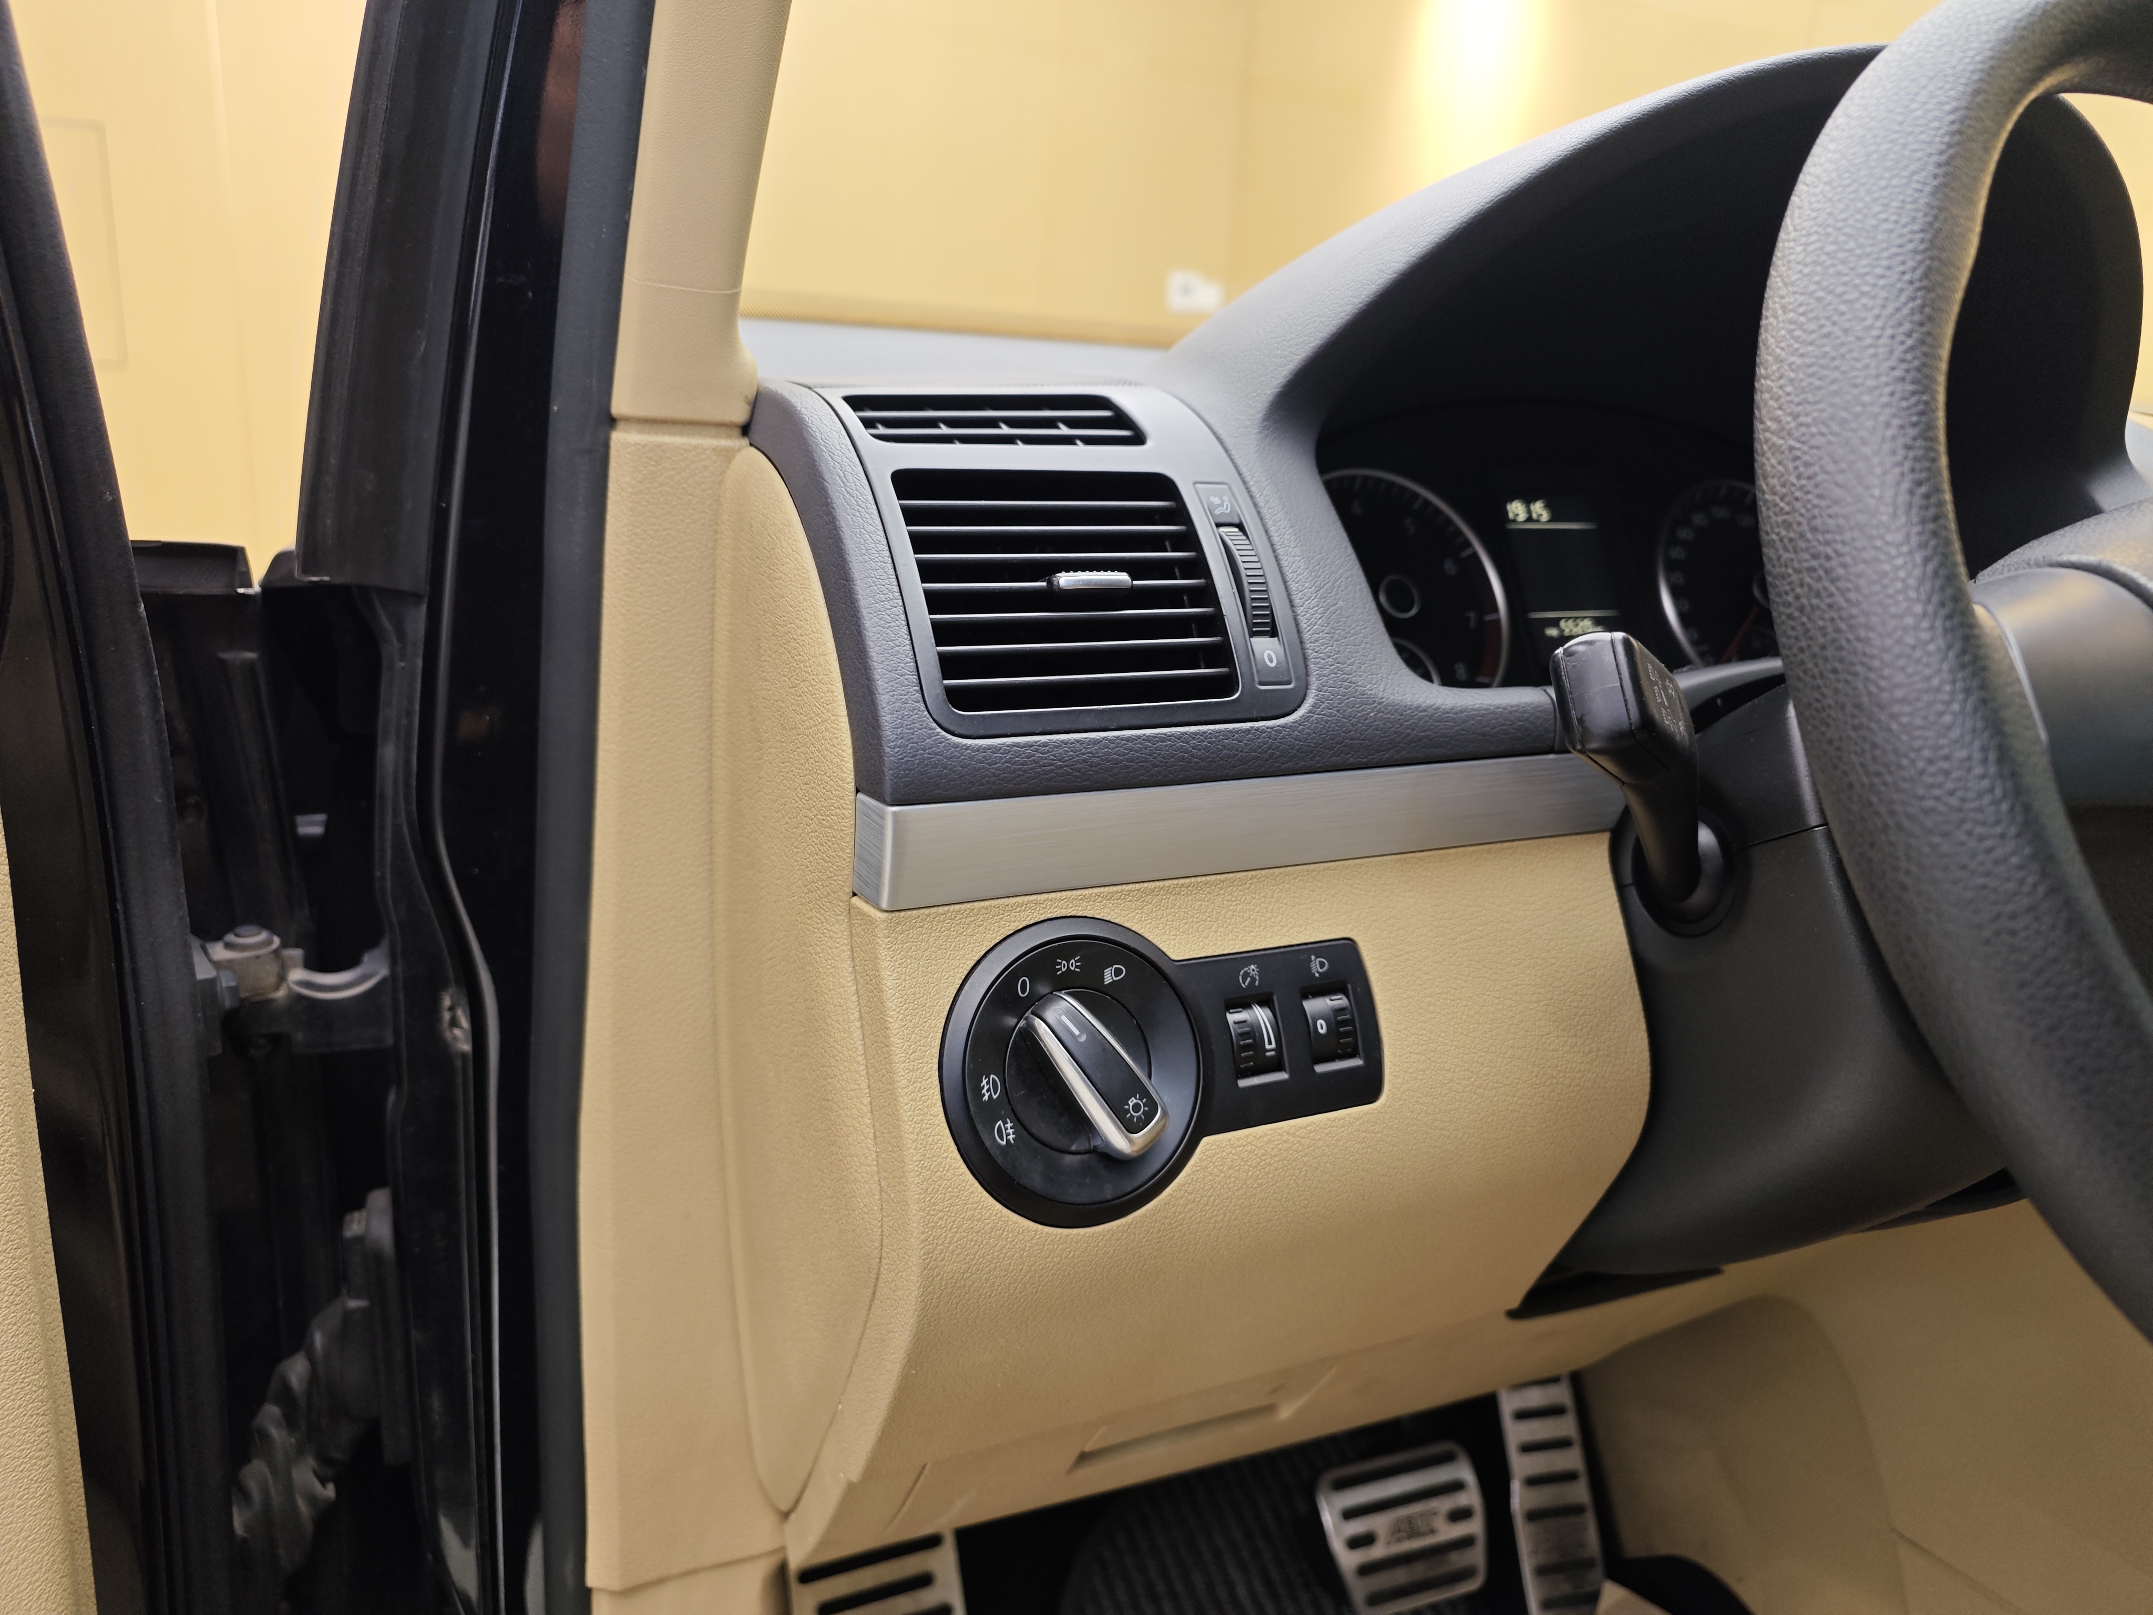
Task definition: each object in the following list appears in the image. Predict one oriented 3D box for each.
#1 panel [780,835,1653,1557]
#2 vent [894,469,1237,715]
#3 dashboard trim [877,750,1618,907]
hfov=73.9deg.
[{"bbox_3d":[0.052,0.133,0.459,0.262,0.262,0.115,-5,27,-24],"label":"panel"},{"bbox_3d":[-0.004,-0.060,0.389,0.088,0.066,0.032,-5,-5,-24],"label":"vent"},{"bbox_3d":[0.058,0.002,0.412,0.246,0.029,0.025,-5,15,-24],"label":"dashboard trim"}]

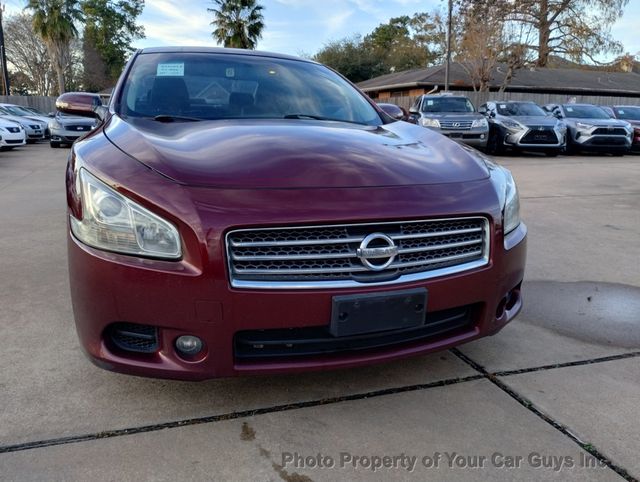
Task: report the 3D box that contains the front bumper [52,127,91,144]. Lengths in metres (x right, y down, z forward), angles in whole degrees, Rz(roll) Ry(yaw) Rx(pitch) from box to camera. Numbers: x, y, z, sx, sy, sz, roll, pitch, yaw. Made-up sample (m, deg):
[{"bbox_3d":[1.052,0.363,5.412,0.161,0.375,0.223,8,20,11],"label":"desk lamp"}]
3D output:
[{"bbox_3d":[-7.785,-3.451,16.857,1.780,0.540,0.600,-4,14,-22],"label":"front bumper"}]

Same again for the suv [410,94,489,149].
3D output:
[{"bbox_3d":[3.708,-3.559,15.740,1.910,1.860,4.800,2,13,3],"label":"suv"}]

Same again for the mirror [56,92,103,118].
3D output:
[{"bbox_3d":[-1.272,-0.723,2.774,0.240,0.145,0.150,-4,14,-20],"label":"mirror"}]

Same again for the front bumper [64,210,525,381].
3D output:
[{"bbox_3d":[0.092,0.134,1.860,1.820,0.520,0.580,-4,14,-20],"label":"front bumper"}]

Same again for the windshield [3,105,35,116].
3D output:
[{"bbox_3d":[-13.979,-6.017,24.000,0.850,0.420,1.450,6,14,21],"label":"windshield"}]

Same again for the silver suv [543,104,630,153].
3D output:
[{"bbox_3d":[8.825,-3.912,17.967,1.880,1.700,4.600,1,13,-1],"label":"silver suv"}]

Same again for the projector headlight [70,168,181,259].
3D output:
[{"bbox_3d":[-0.662,-0.098,1.735,0.330,0.250,0.540,-4,14,-20],"label":"projector headlight"}]

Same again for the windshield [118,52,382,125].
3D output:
[{"bbox_3d":[-0.370,-0.879,2.936,1.460,0.420,0.860,-4,14,-20],"label":"windshield"}]

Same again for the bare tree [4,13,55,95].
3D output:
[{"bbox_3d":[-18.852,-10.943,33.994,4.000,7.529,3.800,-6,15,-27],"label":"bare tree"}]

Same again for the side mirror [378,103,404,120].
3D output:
[{"bbox_3d":[0.432,-0.835,3.402,0.240,0.145,0.150,-4,14,-20],"label":"side mirror"}]

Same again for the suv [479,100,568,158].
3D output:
[{"bbox_3d":[6.174,-3.695,16.819,1.910,1.710,4.890,1,13,-1],"label":"suv"}]

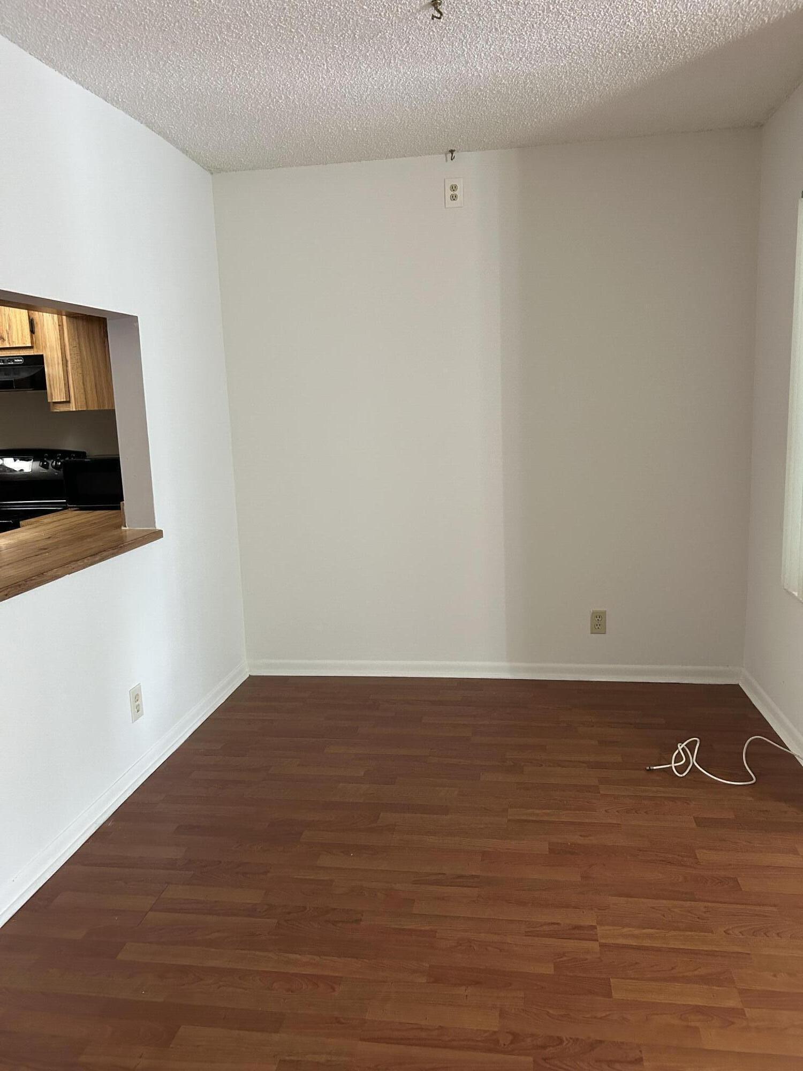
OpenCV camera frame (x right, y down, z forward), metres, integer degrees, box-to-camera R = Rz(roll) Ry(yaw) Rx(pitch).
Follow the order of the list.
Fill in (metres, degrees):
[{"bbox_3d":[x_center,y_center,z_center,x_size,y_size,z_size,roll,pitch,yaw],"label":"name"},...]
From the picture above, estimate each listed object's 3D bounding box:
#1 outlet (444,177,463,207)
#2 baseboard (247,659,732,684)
[{"bbox_3d":[0.234,-1.528,3.582,0.080,0.124,0.010,-1,10,9],"label":"outlet"},{"bbox_3d":[0.403,0.665,3.946,2.415,0.083,0.017,-1,10,9],"label":"baseboard"}]

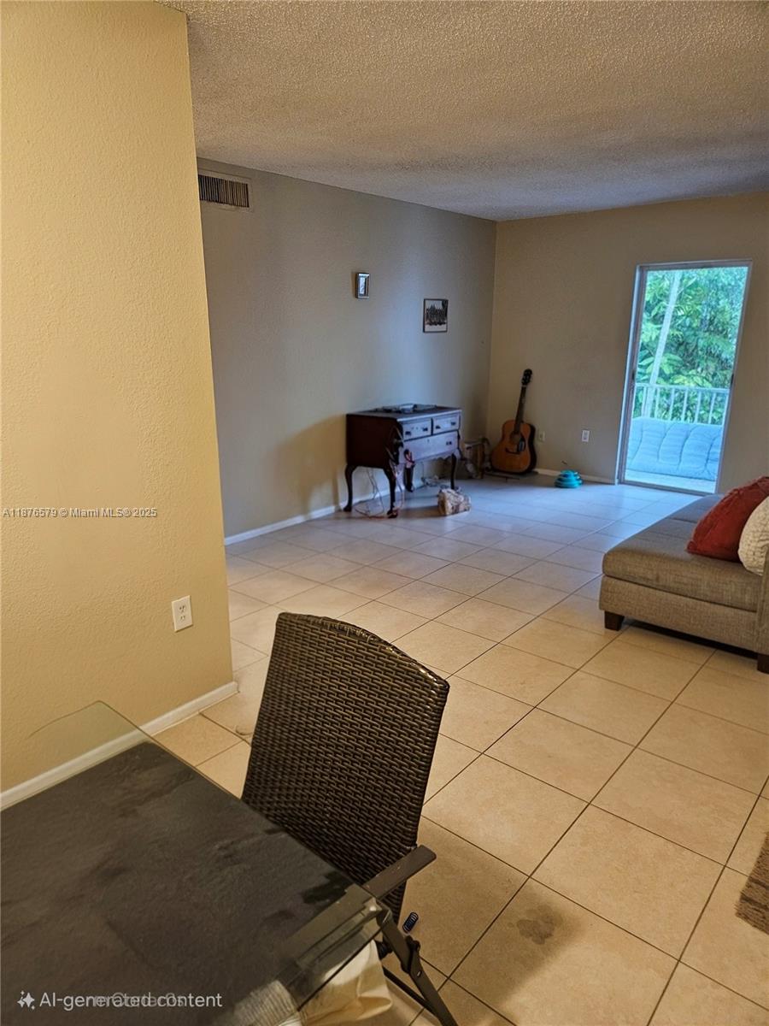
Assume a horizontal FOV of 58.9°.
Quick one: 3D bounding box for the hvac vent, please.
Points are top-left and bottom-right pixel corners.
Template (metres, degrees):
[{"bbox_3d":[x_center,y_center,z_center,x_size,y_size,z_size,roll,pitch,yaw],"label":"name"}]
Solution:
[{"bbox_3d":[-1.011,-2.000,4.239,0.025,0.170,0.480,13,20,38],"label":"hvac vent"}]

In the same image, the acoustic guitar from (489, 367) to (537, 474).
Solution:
[{"bbox_3d":[1.342,-0.897,6.710,0.410,1.050,0.120,6,-5,38],"label":"acoustic guitar"}]

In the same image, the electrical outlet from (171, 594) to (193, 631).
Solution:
[{"bbox_3d":[-0.753,0.377,2.551,0.009,0.120,0.076,13,20,38],"label":"electrical outlet"}]

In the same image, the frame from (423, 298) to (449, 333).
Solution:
[{"bbox_3d":[0.474,-1.771,6.125,0.020,0.280,0.357,13,20,38],"label":"frame"}]

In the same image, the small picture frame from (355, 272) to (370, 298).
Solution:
[{"bbox_3d":[-0.163,-1.778,5.335,0.025,0.180,0.135,13,20,38],"label":"small picture frame"}]

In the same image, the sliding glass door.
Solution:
[{"bbox_3d":[2.576,-1.140,5.943,0.920,1.980,0.090,13,20,38],"label":"sliding glass door"}]

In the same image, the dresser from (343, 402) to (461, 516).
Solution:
[{"bbox_3d":[0.160,-0.456,5.712,0.490,0.780,0.860,13,20,38],"label":"dresser"}]

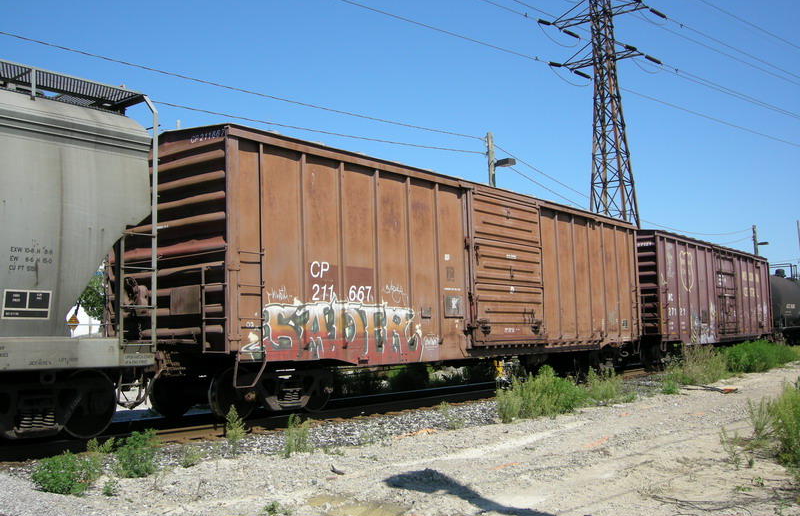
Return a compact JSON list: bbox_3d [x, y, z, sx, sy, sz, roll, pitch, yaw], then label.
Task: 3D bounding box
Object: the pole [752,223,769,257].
[{"bbox_3d":[25.145,2.107,57.338,1.015,8.885,0.270,-6,-7,36],"label":"pole"}]

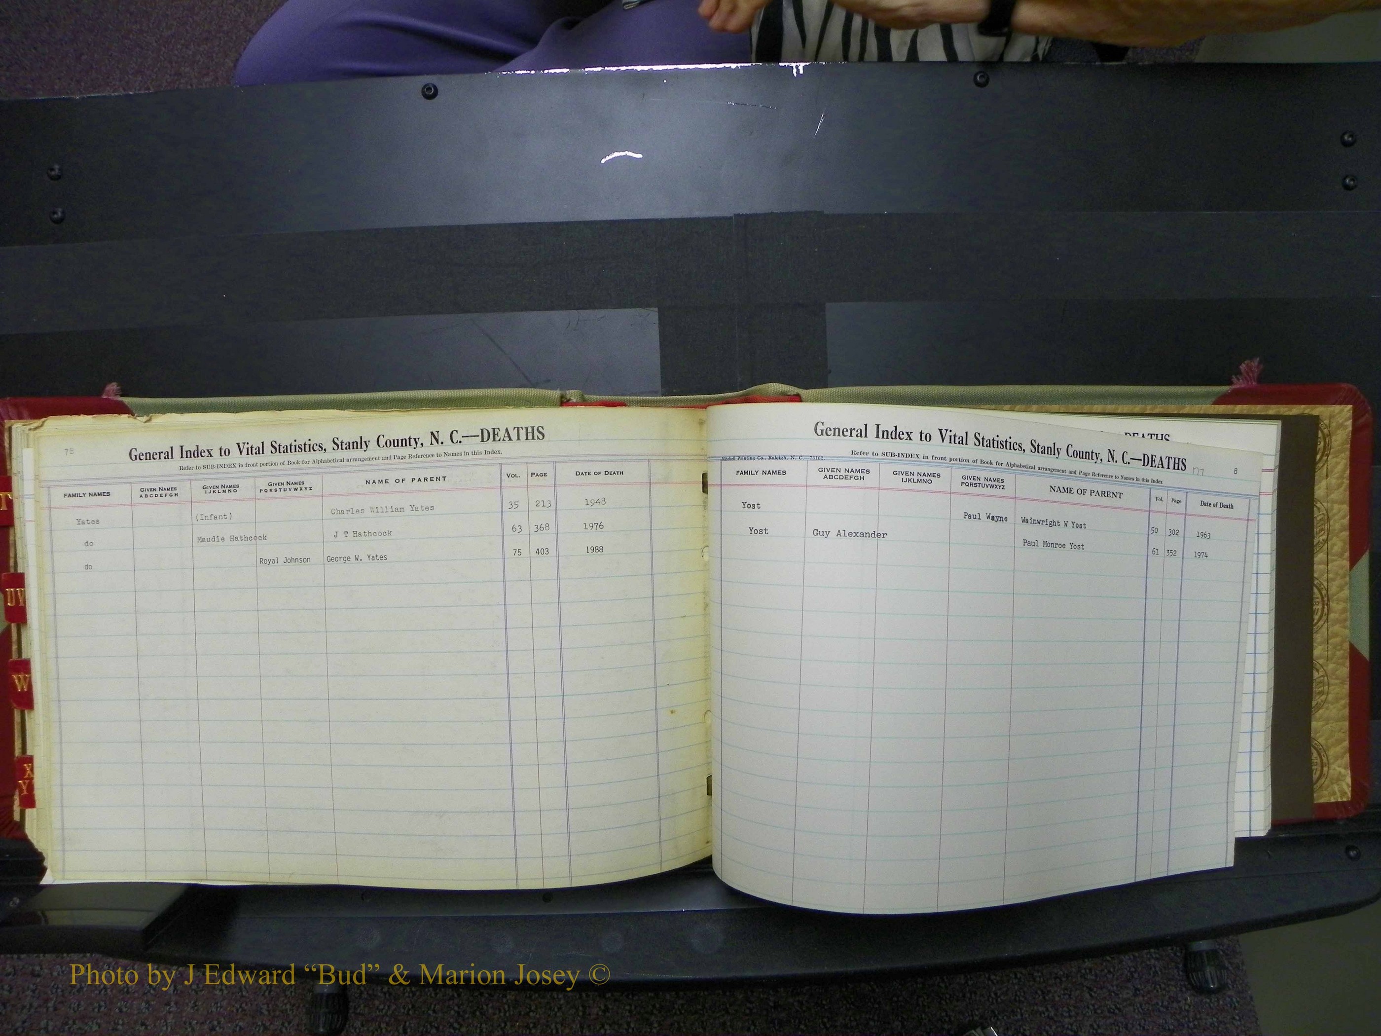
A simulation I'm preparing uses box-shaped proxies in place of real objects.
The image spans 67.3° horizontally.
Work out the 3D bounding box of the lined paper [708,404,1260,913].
[{"bbox_3d":[0.163,0.070,0.500,0.306,0.048,0.232,1,92,-16],"label":"lined paper"}]

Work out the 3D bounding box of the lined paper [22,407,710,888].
[{"bbox_3d":[-0.161,0.064,0.508,0.341,0.041,0.228,-2,91,0],"label":"lined paper"}]

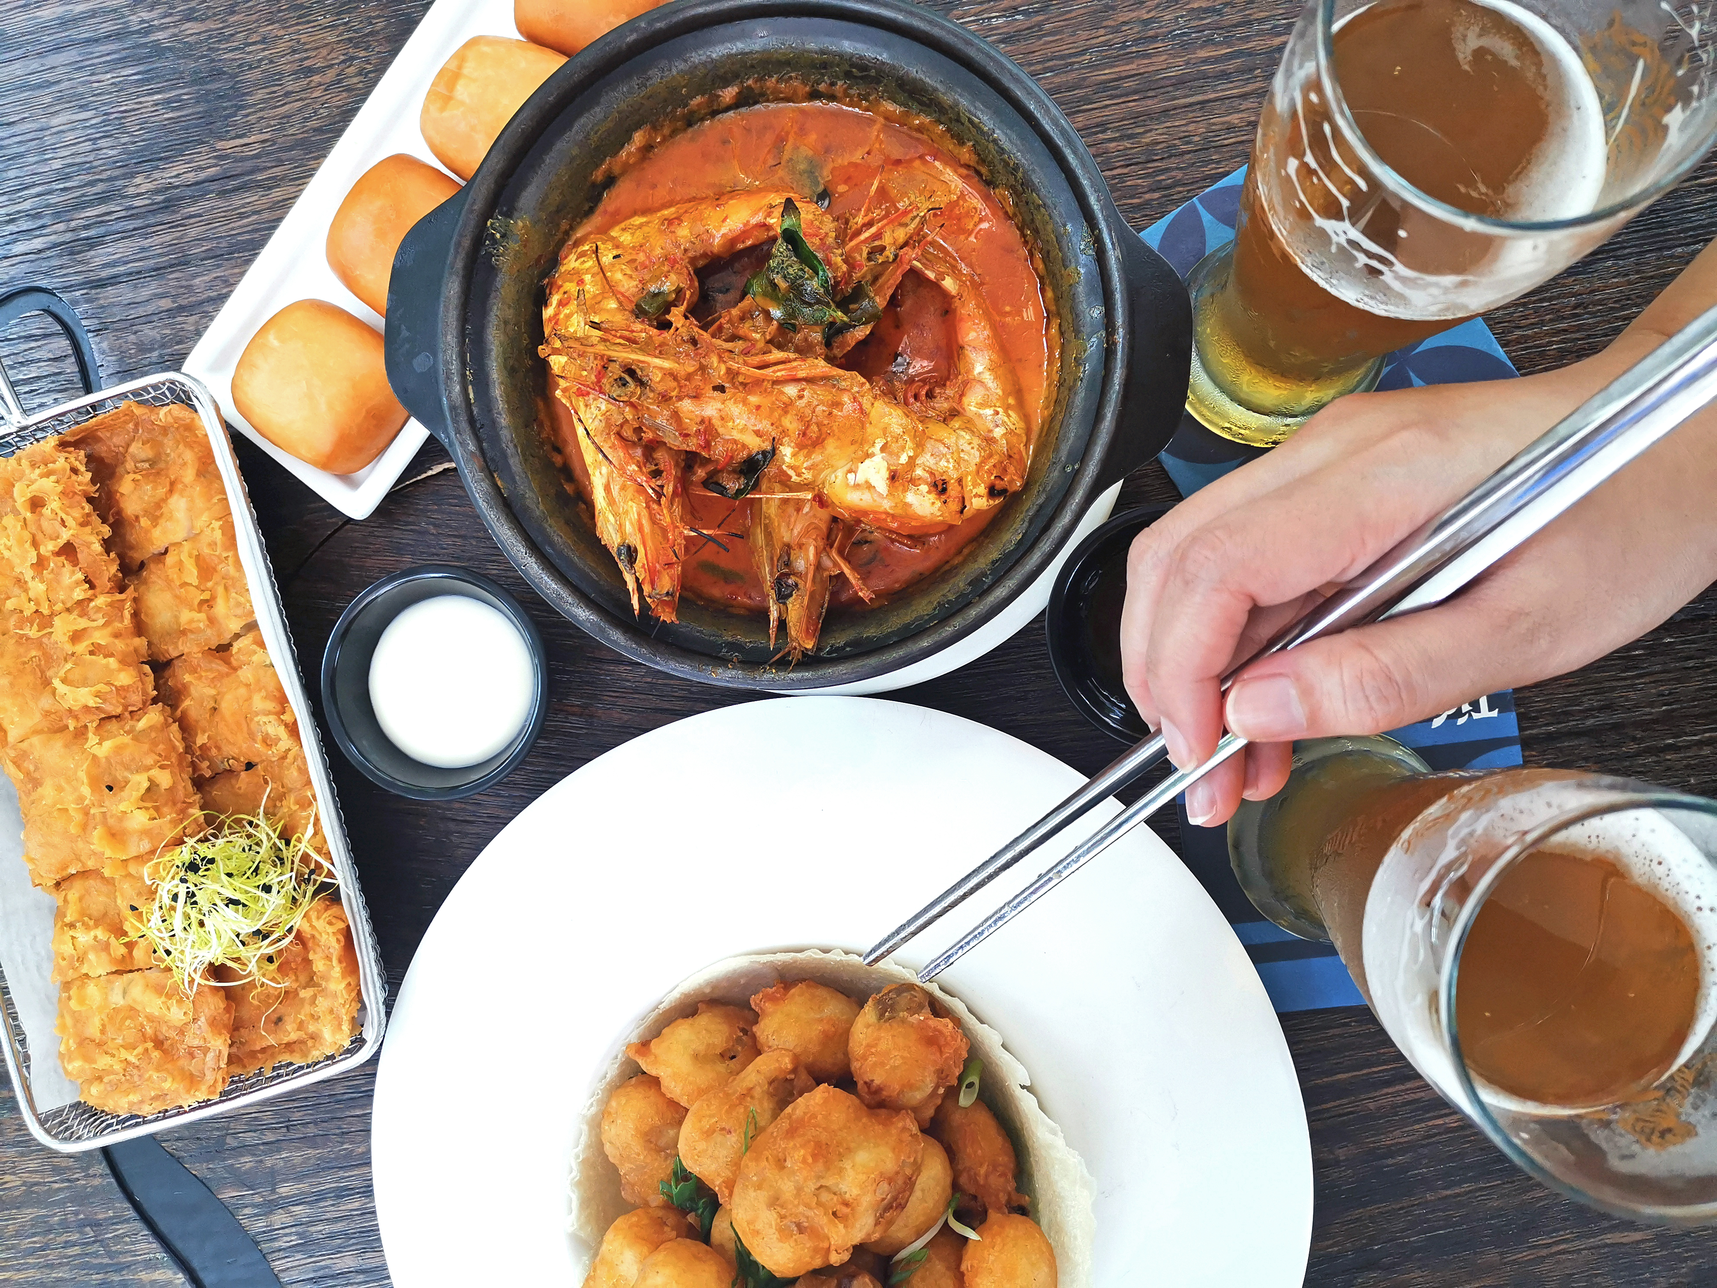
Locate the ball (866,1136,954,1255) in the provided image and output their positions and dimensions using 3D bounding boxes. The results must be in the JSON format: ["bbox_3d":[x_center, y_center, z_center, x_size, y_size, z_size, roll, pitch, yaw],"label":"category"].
[{"bbox_3d":[0.009,0.153,0.374,0.036,0.034,0.036,0,89,7],"label":"ball"}]

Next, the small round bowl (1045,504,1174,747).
[{"bbox_3d":[0.090,-0.005,0.393,0.070,0.038,0.070,0,89,7],"label":"small round bowl"}]

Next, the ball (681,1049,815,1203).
[{"bbox_3d":[-0.031,0.134,0.372,0.034,0.034,0.046,33,93,6],"label":"ball"}]

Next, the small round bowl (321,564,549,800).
[{"bbox_3d":[-0.126,0.011,0.418,0.070,0.038,0.070,0,89,7],"label":"small round bowl"}]

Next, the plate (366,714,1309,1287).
[{"bbox_3d":[-0.010,0.156,0.406,0.281,0.030,0.281,0,89,7],"label":"plate"}]

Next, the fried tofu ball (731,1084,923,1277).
[{"bbox_3d":[-0.008,0.144,0.359,0.043,0.035,0.053,45,94,5],"label":"fried tofu ball"}]

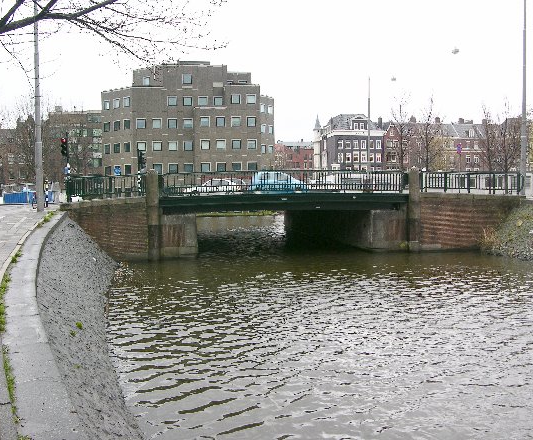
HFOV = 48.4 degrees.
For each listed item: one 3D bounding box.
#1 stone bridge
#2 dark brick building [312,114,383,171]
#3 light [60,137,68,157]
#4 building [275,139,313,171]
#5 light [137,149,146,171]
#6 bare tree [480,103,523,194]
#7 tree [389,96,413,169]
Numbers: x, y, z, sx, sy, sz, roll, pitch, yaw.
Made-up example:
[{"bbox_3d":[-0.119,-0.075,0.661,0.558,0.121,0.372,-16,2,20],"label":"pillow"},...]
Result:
[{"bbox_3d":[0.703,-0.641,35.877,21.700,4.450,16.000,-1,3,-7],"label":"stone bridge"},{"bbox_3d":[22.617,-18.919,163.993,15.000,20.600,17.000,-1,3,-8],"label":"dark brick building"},{"bbox_3d":[-9.671,-3.486,28.339,0.330,0.920,0.330,0,3,9],"label":"light"},{"bbox_3d":[9.791,-20.240,221.205,16.000,16.910,13.000,-1,3,-3],"label":"building"},{"bbox_3d":[-6.701,-3.248,31.861,0.380,0.980,0.330,0,3,12],"label":"light"},{"bbox_3d":[18.128,-5.481,45.772,3.300,7.100,3.300,-1,3,0],"label":"bare tree"},{"bbox_3d":[11.812,-6.351,51.727,2.400,8.390,2.400,-1,3,0],"label":"tree"}]

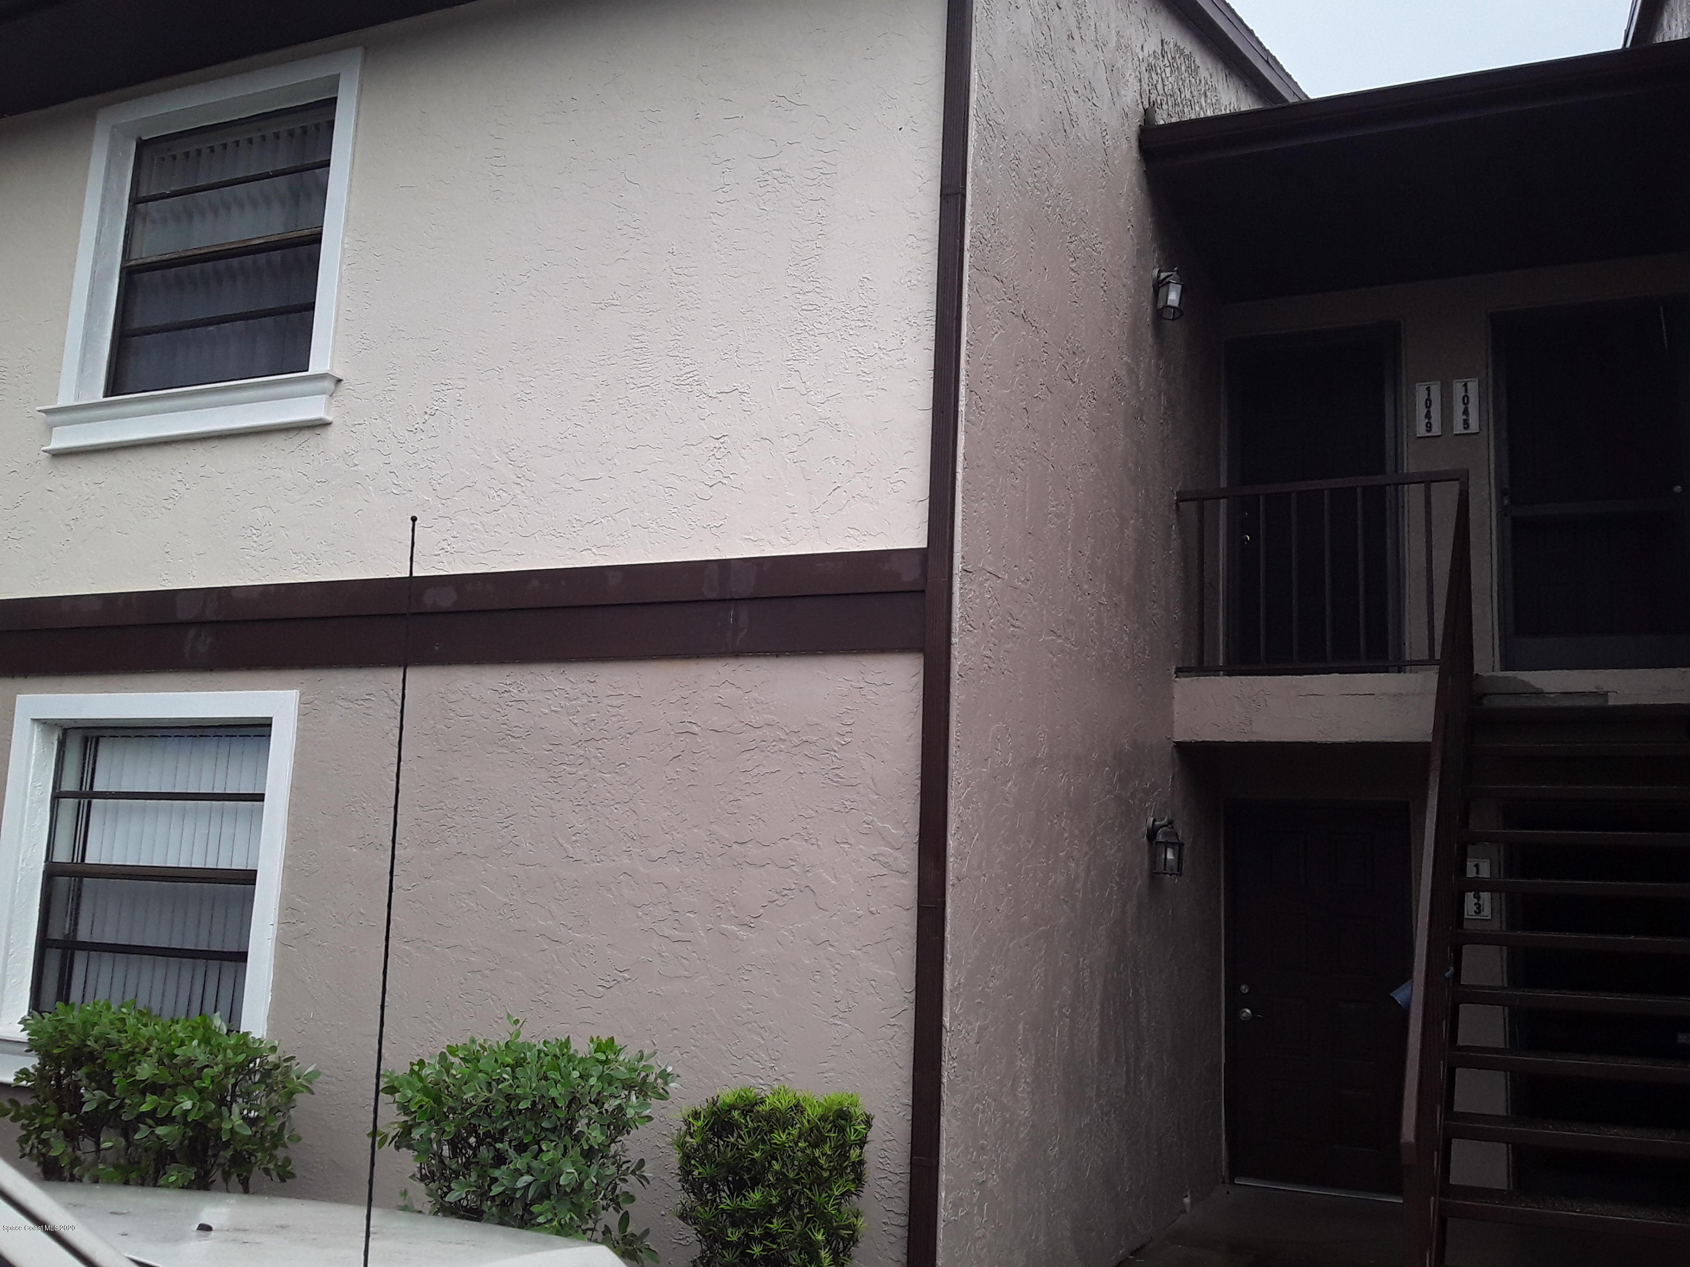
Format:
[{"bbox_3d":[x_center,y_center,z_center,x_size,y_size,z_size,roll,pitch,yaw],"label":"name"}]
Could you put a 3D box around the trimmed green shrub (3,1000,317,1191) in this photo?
[{"bbox_3d":[-2.154,1.763,4.832,0.830,1.080,0.740,-2,-10,24],"label":"trimmed green shrub"}]

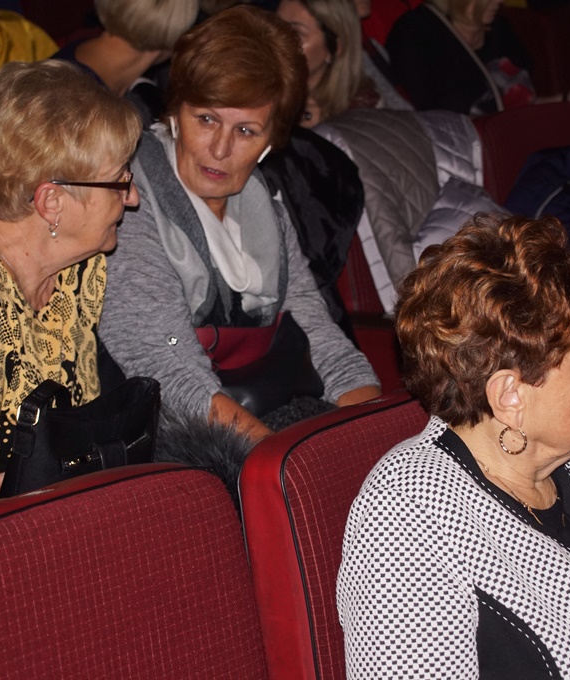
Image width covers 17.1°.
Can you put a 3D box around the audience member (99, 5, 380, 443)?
[{"bbox_3d":[0.030,0.070,2.870,0.560,1.160,0.700,-9,14,-39],"label":"audience member"}]

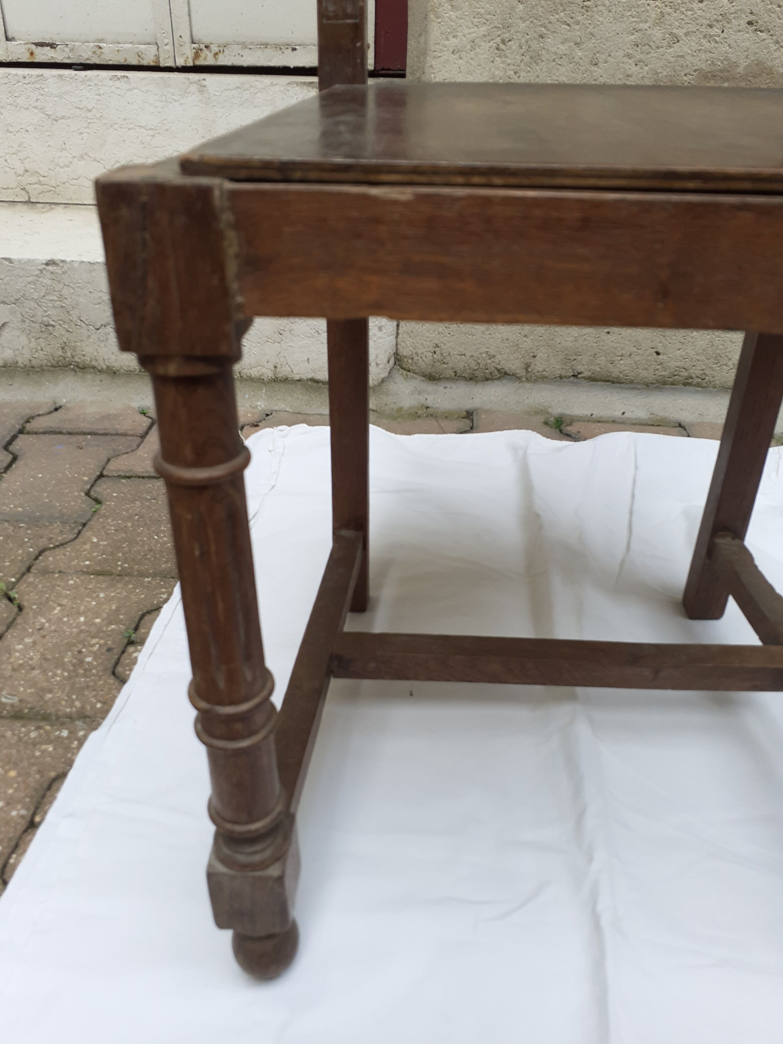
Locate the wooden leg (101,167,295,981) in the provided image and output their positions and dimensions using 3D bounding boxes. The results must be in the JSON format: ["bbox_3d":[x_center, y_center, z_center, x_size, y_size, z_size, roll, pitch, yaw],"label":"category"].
[{"bbox_3d":[-0.073,0.079,0.383,0.040,0.454,0.040,2,33,1],"label":"wooden leg"}]

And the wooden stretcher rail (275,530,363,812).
[{"bbox_3d":[-0.057,0.108,0.618,0.024,0.022,0.328,4,33,5],"label":"wooden stretcher rail"}]

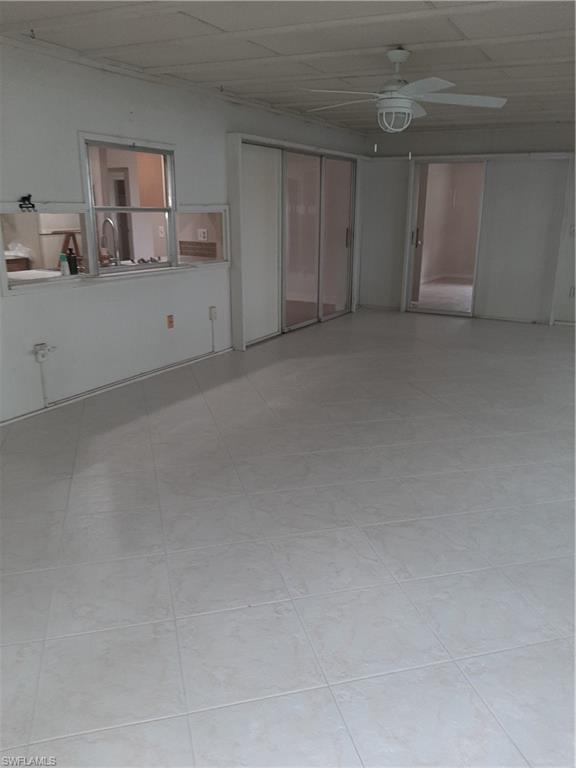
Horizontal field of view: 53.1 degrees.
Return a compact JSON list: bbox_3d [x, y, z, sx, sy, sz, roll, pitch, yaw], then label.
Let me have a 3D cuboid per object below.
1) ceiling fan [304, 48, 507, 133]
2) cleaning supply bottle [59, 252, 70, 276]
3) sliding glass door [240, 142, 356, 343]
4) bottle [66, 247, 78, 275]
[{"bbox_3d":[0.675,-1.845,3.630,1.310,0.463,1.310,10,19,29],"label":"ceiling fan"},{"bbox_3d":[-1.648,-0.877,4.245,0.066,0.171,0.066,10,19,29],"label":"cleaning supply bottle"},{"bbox_3d":[0.216,-1.654,6.799,0.094,1.972,2.583,10,19,29],"label":"sliding glass door"},{"bbox_3d":[-1.604,-0.909,4.288,0.072,0.201,0.068,10,19,29],"label":"bottle"}]

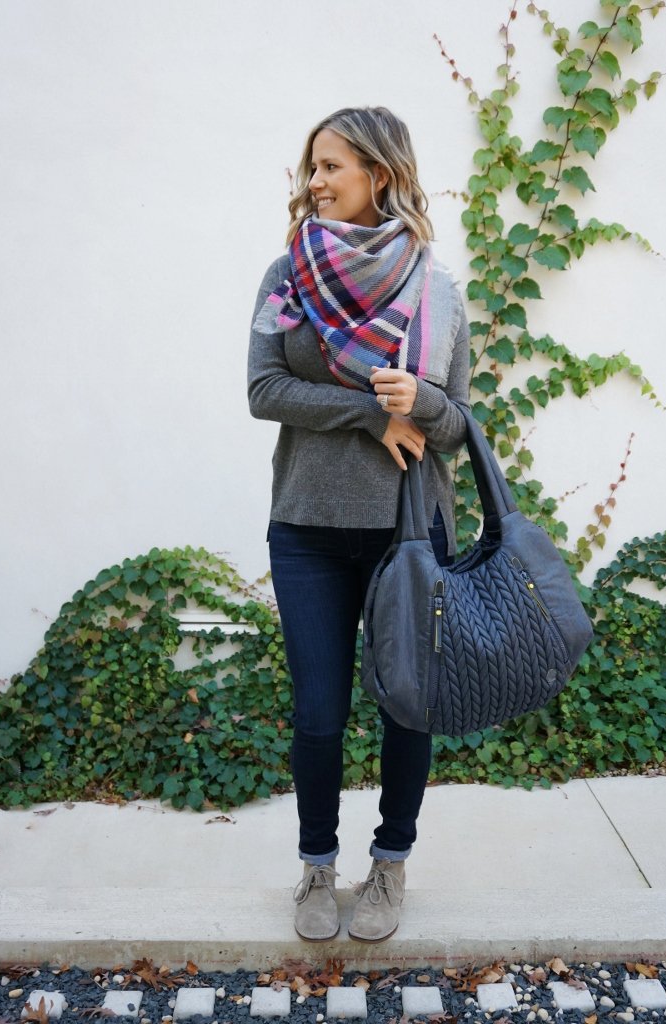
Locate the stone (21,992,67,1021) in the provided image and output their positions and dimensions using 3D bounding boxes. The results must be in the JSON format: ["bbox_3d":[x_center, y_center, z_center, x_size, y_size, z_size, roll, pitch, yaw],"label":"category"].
[{"bbox_3d":[-0.564,0.983,1.896,0.074,0.040,0.075,-1,9,-5],"label":"stone"}]

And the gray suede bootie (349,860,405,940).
[{"bbox_3d":[0.109,0.809,2.113,0.106,0.135,0.265,2,7,13],"label":"gray suede bootie"}]

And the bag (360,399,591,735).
[{"bbox_3d":[0.283,0.107,1.868,0.430,0.590,0.190,-9,9,-9],"label":"bag"}]

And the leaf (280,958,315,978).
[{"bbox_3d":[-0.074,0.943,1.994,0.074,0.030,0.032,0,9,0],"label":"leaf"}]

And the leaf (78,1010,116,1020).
[{"bbox_3d":[-0.451,0.961,1.843,0.072,0.022,0.040,0,7,0],"label":"leaf"}]

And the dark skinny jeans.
[{"bbox_3d":[0.057,0.354,2.091,0.370,0.820,0.250,0,7,3],"label":"dark skinny jeans"}]

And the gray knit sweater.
[{"bbox_3d":[0.055,-0.207,1.947,0.450,0.640,0.320,2,10,12],"label":"gray knit sweater"}]

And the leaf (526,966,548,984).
[{"bbox_3d":[0.416,0.946,1.969,0.043,0.020,0.042,0,7,0],"label":"leaf"}]

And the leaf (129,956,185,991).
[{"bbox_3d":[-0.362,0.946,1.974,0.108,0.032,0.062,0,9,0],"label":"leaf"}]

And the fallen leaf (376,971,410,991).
[{"bbox_3d":[0.123,0.949,1.959,0.090,0.018,0.035,-6,9,-39],"label":"fallen leaf"}]

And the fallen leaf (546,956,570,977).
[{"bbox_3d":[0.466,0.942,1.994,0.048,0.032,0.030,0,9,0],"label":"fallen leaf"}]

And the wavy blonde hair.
[{"bbox_3d":[0.052,-0.656,1.884,0.270,0.268,0.250,-6,11,-32],"label":"wavy blonde hair"}]

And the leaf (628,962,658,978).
[{"bbox_3d":[0.637,0.945,1.989,0.062,0.020,0.040,0,7,0],"label":"leaf"}]

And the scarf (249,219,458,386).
[{"bbox_3d":[0.049,-0.409,1.914,0.390,0.320,0.270,1,7,5],"label":"scarf"}]

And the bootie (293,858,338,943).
[{"bbox_3d":[-0.030,0.808,2.115,0.098,0.125,0.260,0,9,2],"label":"bootie"}]

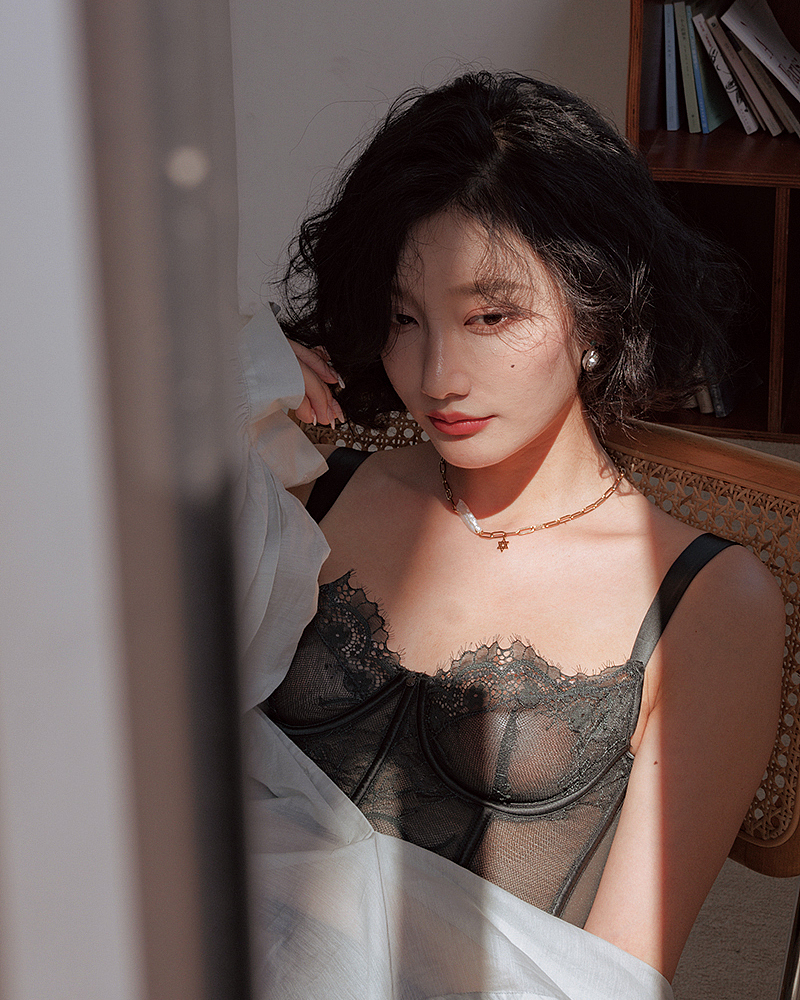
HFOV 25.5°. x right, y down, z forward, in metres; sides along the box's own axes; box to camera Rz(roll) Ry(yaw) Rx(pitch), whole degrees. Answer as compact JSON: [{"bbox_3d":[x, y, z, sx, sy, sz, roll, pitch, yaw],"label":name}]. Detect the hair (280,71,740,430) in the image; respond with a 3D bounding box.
[{"bbox_3d":[0.082,-0.182,1.300,0.308,0.265,0.250,2,21,28],"label":"hair"}]

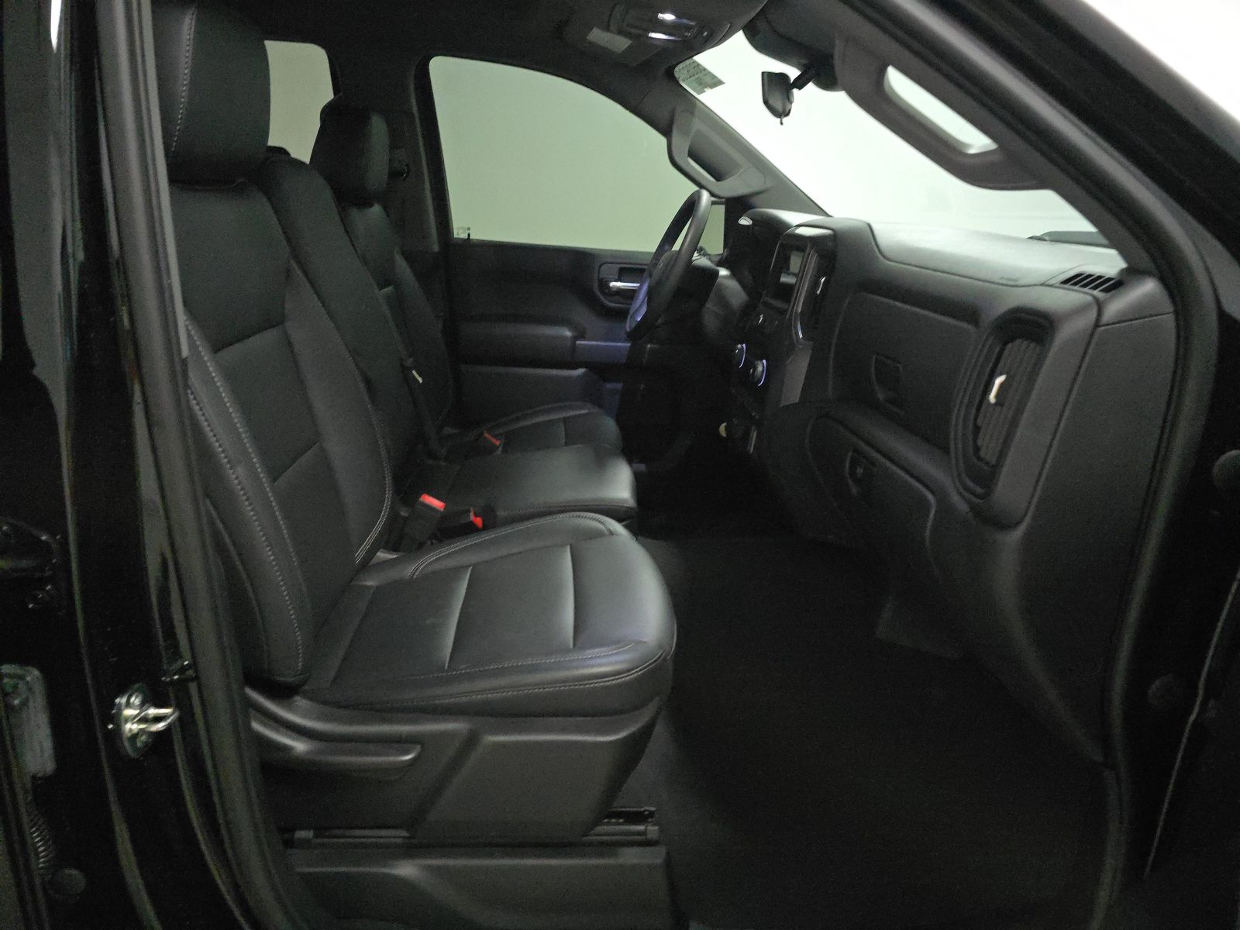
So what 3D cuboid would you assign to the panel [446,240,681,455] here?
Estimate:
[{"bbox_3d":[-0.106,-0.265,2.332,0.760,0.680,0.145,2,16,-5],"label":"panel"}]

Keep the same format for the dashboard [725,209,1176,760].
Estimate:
[{"bbox_3d":[0.500,-0.167,1.574,0.520,0.605,1.460,2,16,-5],"label":"dashboard"}]

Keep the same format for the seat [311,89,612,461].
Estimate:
[{"bbox_3d":[-0.345,-0.261,1.962,0.740,1.085,0.540,2,16,-5],"label":"seat"}]

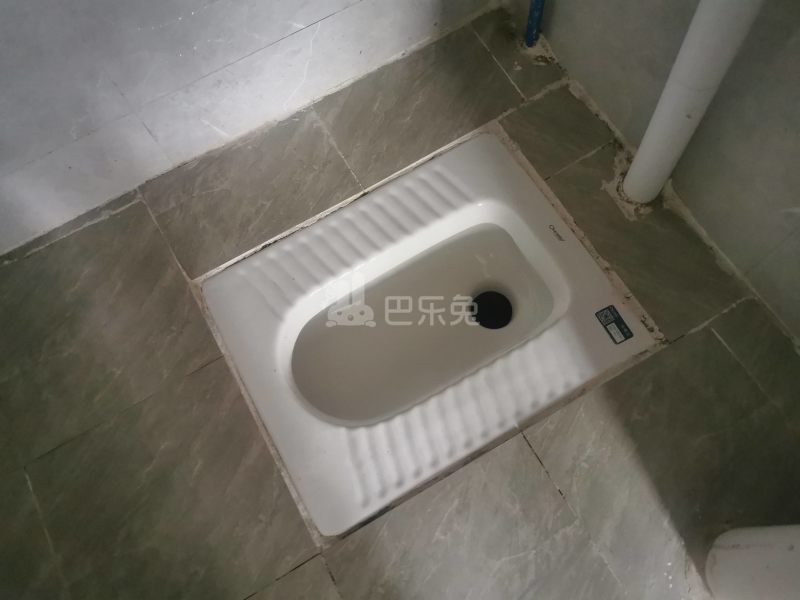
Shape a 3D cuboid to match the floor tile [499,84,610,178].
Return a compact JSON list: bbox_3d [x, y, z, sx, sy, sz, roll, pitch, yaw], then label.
[{"bbox_3d":[0.245,-0.264,0.985,0.130,0.010,0.122,-29,73,-7],"label":"floor tile"}]

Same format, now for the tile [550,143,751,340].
[{"bbox_3d":[0.357,-0.093,0.925,0.135,0.010,0.296,-29,73,-7],"label":"tile"}]

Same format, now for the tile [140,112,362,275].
[{"bbox_3d":[-0.229,-0.173,0.973,0.297,0.010,0.179,-29,73,-7],"label":"tile"}]

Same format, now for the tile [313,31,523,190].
[{"bbox_3d":[0.031,-0.316,1.010,0.294,0.010,0.176,-29,73,-7],"label":"tile"}]

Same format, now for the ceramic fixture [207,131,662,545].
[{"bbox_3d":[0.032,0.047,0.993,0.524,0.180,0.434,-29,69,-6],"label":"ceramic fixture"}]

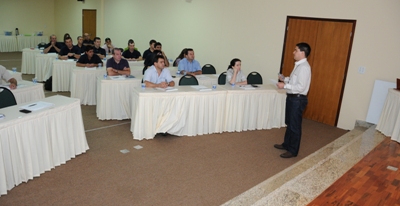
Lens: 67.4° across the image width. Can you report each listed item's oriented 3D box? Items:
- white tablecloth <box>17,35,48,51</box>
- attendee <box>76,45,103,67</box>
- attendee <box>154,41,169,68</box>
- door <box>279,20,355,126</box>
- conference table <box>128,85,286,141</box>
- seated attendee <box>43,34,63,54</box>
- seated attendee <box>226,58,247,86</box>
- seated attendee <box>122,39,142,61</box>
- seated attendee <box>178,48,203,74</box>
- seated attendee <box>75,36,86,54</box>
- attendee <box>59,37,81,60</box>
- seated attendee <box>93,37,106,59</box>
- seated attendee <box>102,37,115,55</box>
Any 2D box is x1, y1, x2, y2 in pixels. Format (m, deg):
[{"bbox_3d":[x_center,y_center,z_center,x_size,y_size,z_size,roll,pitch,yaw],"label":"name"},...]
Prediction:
[{"bbox_3d":[-7.740,-2.693,13.769,1.350,0.750,0.550,-12,22,-43],"label":"white tablecloth"},{"bbox_3d":[-2.517,-0.699,6.933,0.600,1.220,0.780,-4,17,-23],"label":"attendee"},{"bbox_3d":[-1.163,-0.962,8.185,0.600,1.343,0.800,-1,16,-18],"label":"attendee"},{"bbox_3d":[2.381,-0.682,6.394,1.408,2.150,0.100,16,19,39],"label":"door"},{"bbox_3d":[0.342,0.101,5.547,2.950,0.770,0.550,-2,17,-18],"label":"conference table"},{"bbox_3d":[-4.613,-1.492,9.491,0.600,1.281,0.780,-3,16,-24],"label":"seated attendee"},{"bbox_3d":[0.672,-0.240,5.917,0.500,1.250,0.720,-7,19,-32],"label":"seated attendee"},{"bbox_3d":[-2.047,-1.233,9.055,0.600,1.316,0.780,-2,16,-20],"label":"seated attendee"},{"bbox_3d":[-0.206,-0.536,6.707,0.560,1.290,0.750,-4,17,-23],"label":"seated attendee"},{"bbox_3d":[-3.821,-1.488,9.675,0.550,1.276,0.750,-3,16,-22],"label":"seated attendee"},{"bbox_3d":[-3.446,-1.061,7.905,0.570,1.280,0.750,-2,17,-18],"label":"attendee"},{"bbox_3d":[-2.814,-1.140,8.314,0.550,1.280,0.750,-3,17,-21],"label":"seated attendee"},{"bbox_3d":[-3.026,-1.506,9.950,0.550,1.265,0.750,-2,16,-20],"label":"seated attendee"}]

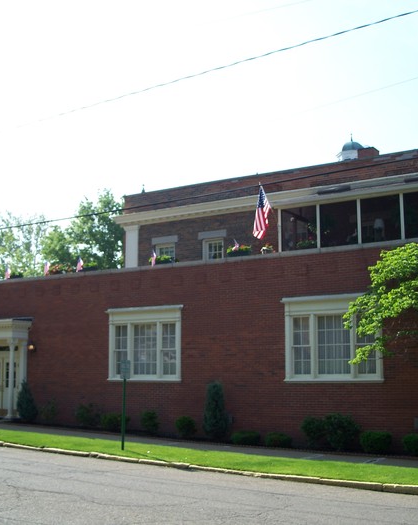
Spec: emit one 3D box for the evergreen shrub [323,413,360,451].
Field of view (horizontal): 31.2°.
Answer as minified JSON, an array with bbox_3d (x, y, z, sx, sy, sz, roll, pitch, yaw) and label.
[{"bbox_3d":[3.317,4.230,18.728,0.874,0.961,0.874,0,-8,0],"label":"evergreen shrub"}]

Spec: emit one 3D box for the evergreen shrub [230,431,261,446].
[{"bbox_3d":[0.984,4.746,20.174,0.837,0.436,0.795,0,-8,0],"label":"evergreen shrub"}]

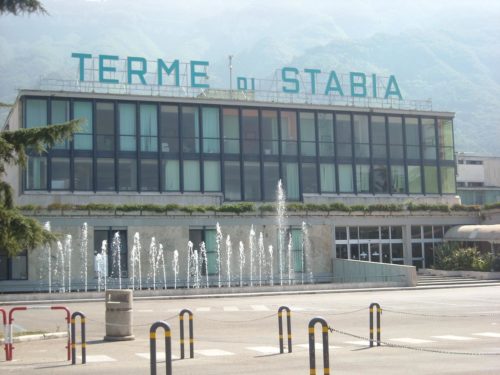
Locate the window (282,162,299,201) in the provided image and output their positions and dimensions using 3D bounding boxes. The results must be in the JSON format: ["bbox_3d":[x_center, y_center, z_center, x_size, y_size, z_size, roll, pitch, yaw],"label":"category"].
[{"bbox_3d":[2.790,-0.392,60.167,1.193,2.530,0.120,1,-6,-22],"label":"window"}]

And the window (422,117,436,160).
[{"bbox_3d":[13.478,-3.657,66.258,1.218,3.107,0.100,1,-6,-22],"label":"window"}]

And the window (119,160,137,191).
[{"bbox_3d":[-7.936,-0.827,57.238,1.218,2.017,0.100,1,-6,-22],"label":"window"}]

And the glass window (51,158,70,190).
[{"bbox_3d":[-11.481,-0.834,53.593,1.190,2.058,0.150,1,-7,-22],"label":"glass window"}]

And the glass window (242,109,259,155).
[{"bbox_3d":[0.039,-3.821,60.814,1.218,3.107,0.100,1,-6,-22],"label":"glass window"}]

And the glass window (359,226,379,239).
[{"bbox_3d":[8.273,3.143,60.998,1.577,0.914,0.120,1,-7,-22],"label":"glass window"}]

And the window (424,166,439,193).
[{"bbox_3d":[13.305,-0.527,64.489,1.193,1.983,0.120,1,-6,-22],"label":"window"}]

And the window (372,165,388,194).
[{"bbox_3d":[8.915,-0.575,60.157,1.213,1.967,0.120,1,-7,-22],"label":"window"}]

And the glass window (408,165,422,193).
[{"bbox_3d":[12.015,-0.544,63.962,1.193,1.983,0.120,1,-6,-22],"label":"glass window"}]

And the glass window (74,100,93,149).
[{"bbox_3d":[-9.981,-3.689,52.704,1.145,2.976,0.120,1,-7,-22],"label":"glass window"}]

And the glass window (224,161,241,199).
[{"bbox_3d":[-1.129,-0.436,58.194,1.159,2.636,0.120,1,-7,-22],"label":"glass window"}]

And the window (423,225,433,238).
[{"bbox_3d":[12.080,2.994,59.965,0.712,0.954,0.150,1,-7,-22],"label":"window"}]

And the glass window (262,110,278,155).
[{"bbox_3d":[1.391,-3.658,59.195,1.190,3.113,0.150,1,-7,-22],"label":"glass window"}]

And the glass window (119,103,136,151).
[{"bbox_3d":[-7.487,-3.670,53.734,1.126,3.021,0.120,1,-7,-22],"label":"glass window"}]

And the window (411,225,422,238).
[{"bbox_3d":[11.820,3.192,62.421,0.884,0.957,0.120,1,-7,-22],"label":"window"}]

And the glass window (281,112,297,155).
[{"bbox_3d":[2.688,-3.642,59.722,1.190,3.113,0.150,1,-7,-22],"label":"glass window"}]

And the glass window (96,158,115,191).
[{"bbox_3d":[-8.994,-0.781,55.068,1.151,2.055,0.120,1,-7,-22],"label":"glass window"}]

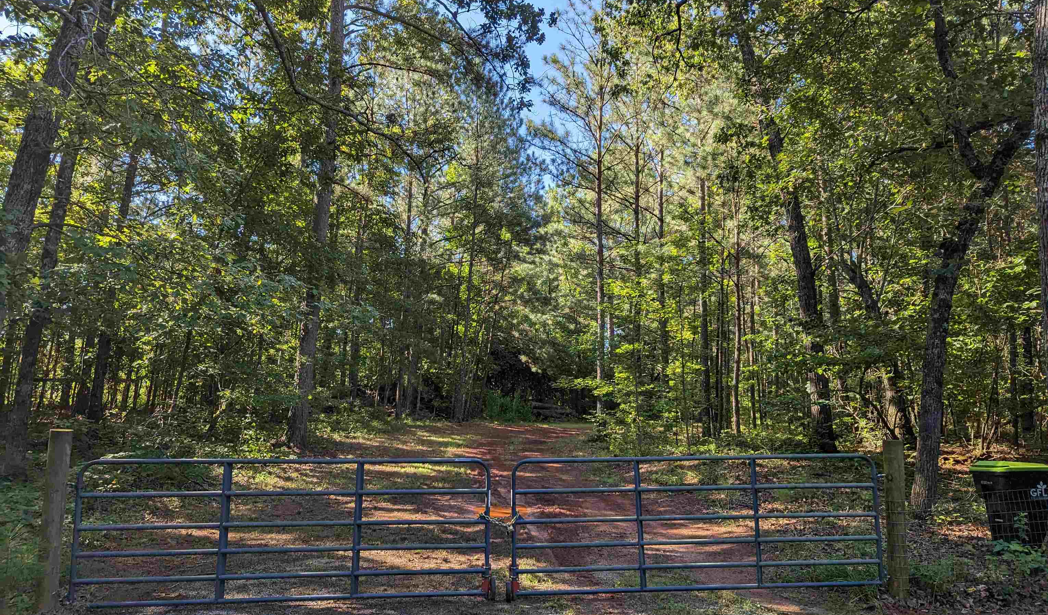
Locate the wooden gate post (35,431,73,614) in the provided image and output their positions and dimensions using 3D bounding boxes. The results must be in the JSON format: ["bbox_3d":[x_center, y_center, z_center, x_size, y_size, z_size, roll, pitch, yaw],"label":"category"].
[{"bbox_3d":[-4.050,1.816,6.291,0.170,1.520,0.170,0,-7,0],"label":"wooden gate post"}]

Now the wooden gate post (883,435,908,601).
[{"bbox_3d":[3.678,2.092,7.222,0.175,1.530,0.175,0,-7,0],"label":"wooden gate post"}]

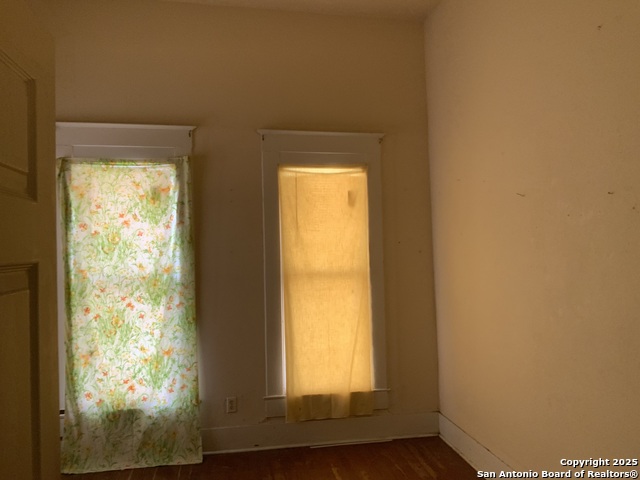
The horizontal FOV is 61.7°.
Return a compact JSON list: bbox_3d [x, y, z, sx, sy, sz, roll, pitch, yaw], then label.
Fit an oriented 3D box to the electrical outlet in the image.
[{"bbox_3d":[-0.643,1.208,3.930,0.073,0.117,0.014,-1,-2,-9],"label":"electrical outlet"}]

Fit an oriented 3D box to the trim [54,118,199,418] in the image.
[{"bbox_3d":[-1.365,0.195,3.836,0.979,2.037,0.085,-1,-2,-9],"label":"trim"}]

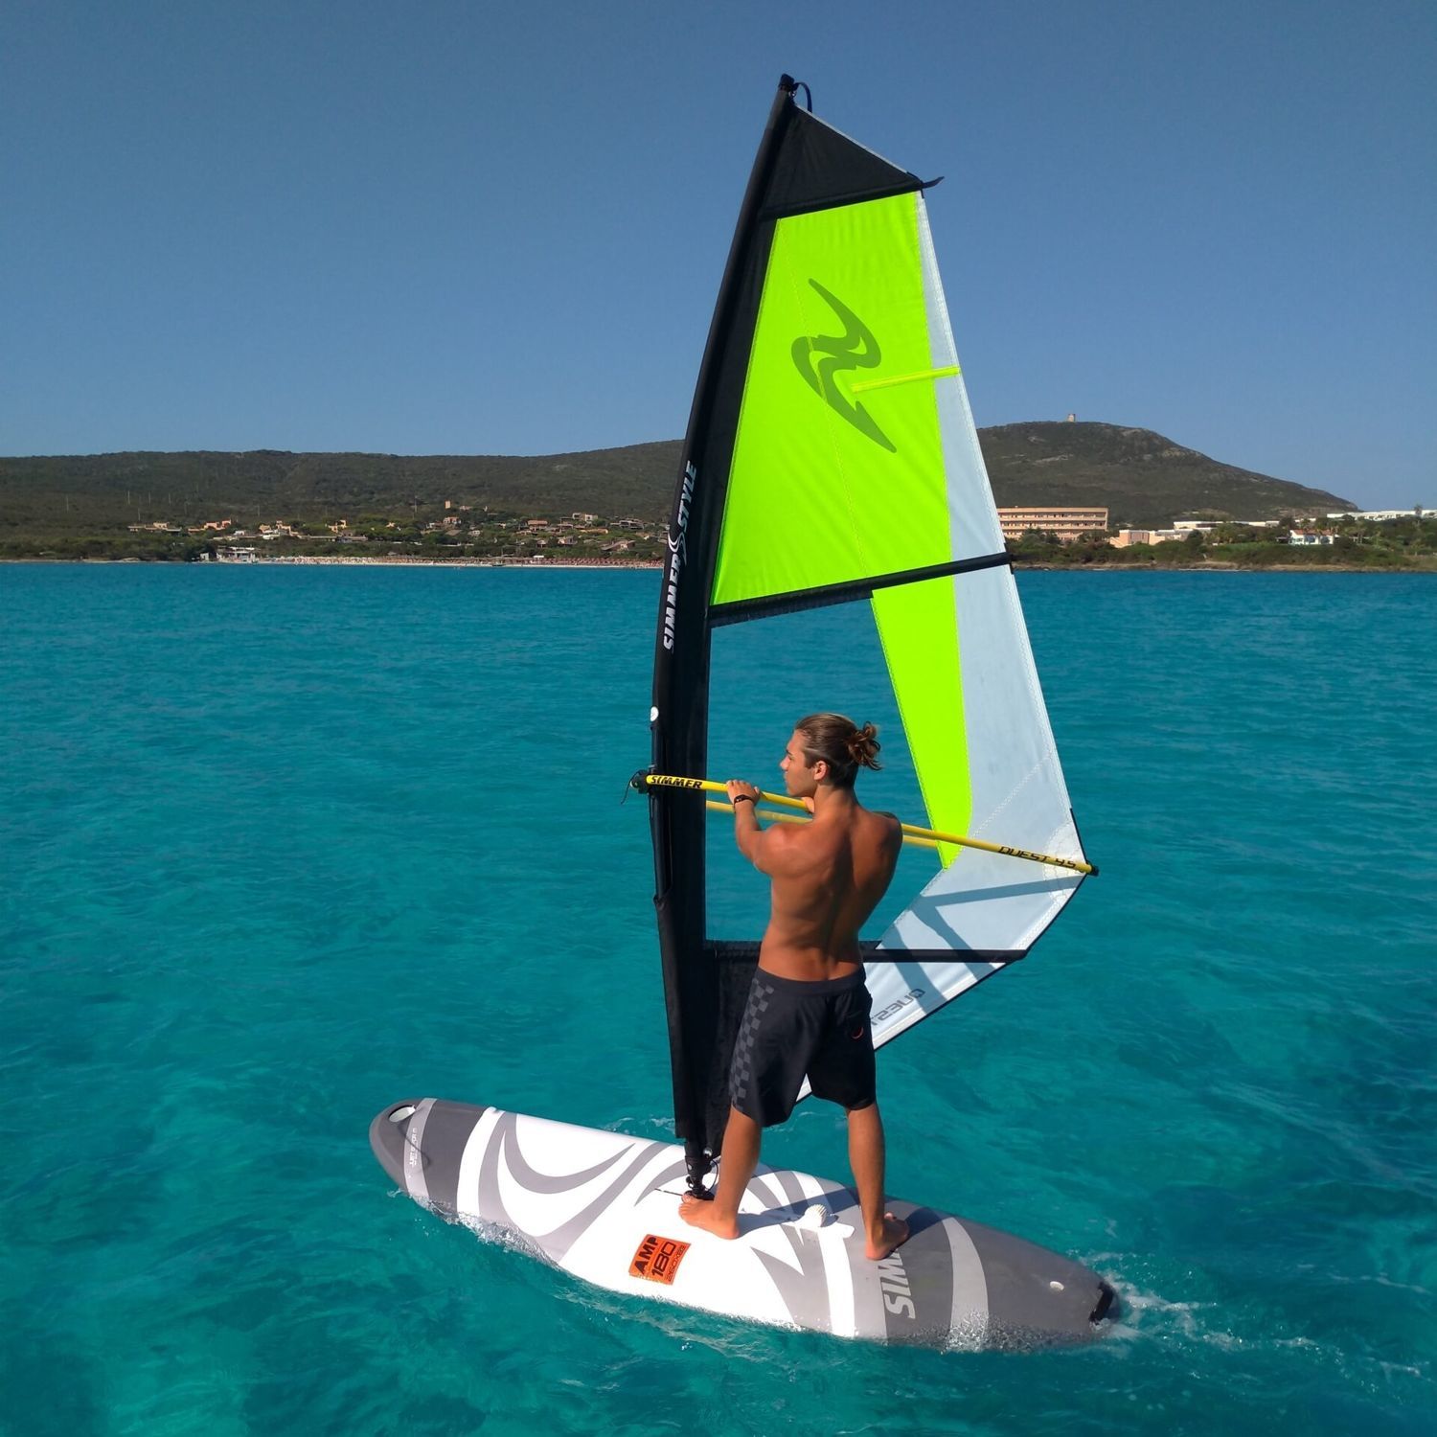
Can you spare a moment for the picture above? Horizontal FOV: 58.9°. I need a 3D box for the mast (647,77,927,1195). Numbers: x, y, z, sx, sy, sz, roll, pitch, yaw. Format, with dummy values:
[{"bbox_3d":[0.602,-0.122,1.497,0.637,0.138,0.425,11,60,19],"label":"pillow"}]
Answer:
[{"bbox_3d":[0.182,-0.323,4.609,0.790,4.070,0.200,7,-2,0],"label":"mast"}]

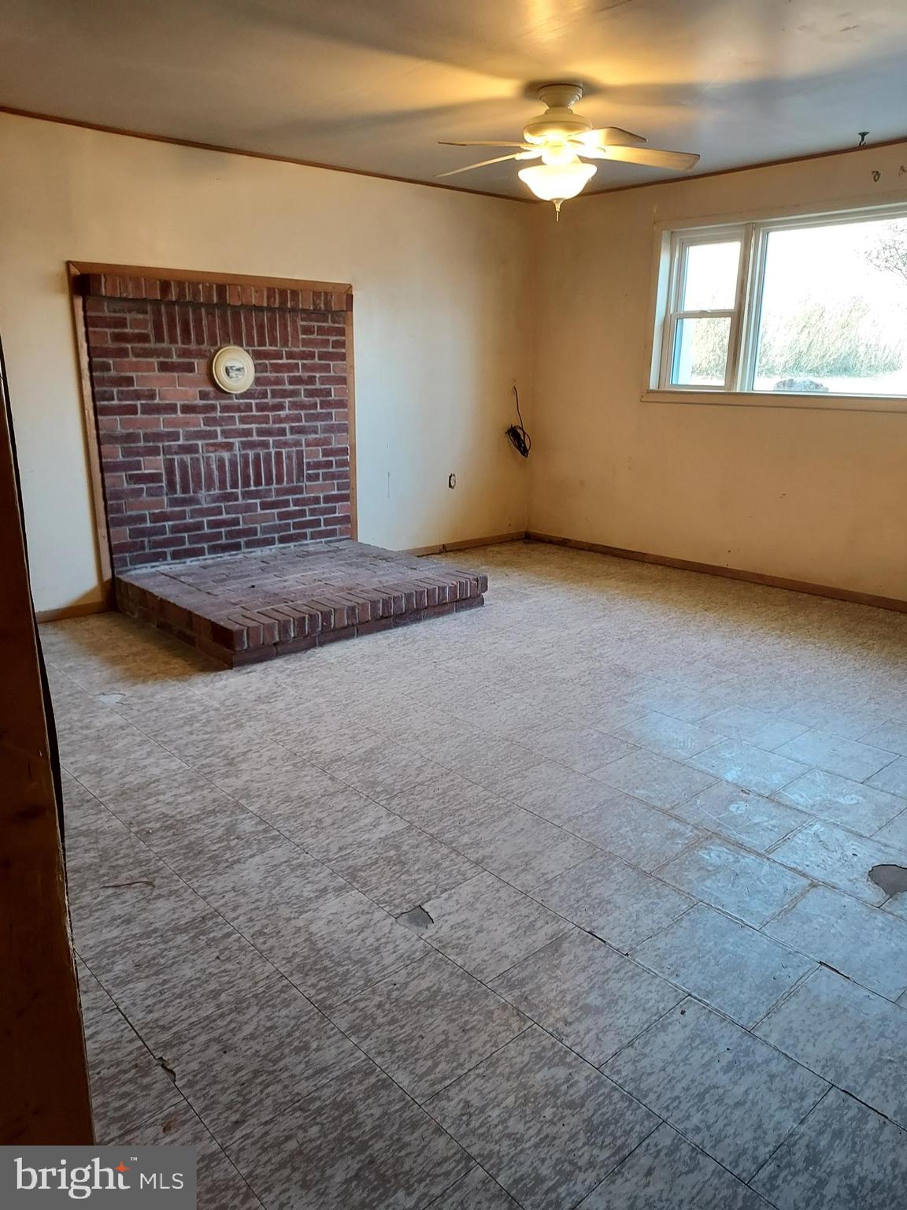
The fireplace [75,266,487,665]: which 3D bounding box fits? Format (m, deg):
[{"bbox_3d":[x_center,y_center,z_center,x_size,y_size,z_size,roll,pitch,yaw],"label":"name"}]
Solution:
[{"bbox_3d":[-0.810,-0.813,4.340,1.610,1.720,1.270,-13,21,-39],"label":"fireplace"}]

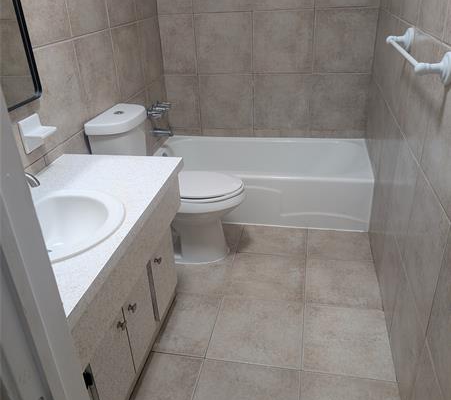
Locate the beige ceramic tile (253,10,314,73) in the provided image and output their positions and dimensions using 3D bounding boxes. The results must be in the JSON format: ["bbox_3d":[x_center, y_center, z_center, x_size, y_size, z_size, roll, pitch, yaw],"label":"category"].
[{"bbox_3d":[0.396,-1.079,2.868,0.409,0.405,0.014,3,29,11],"label":"beige ceramic tile"}]

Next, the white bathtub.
[{"bbox_3d":[0.236,-0.141,3.003,1.485,0.386,0.689,3,28,11],"label":"white bathtub"}]

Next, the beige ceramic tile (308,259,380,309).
[{"bbox_3d":[0.614,0.439,2.205,0.367,0.014,0.405,3,29,11],"label":"beige ceramic tile"}]

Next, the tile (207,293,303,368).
[{"bbox_3d":[0.153,0.606,1.935,0.409,0.014,0.405,3,29,11],"label":"tile"}]

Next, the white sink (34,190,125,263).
[{"bbox_3d":[-0.562,0.146,1.381,0.477,0.180,0.477,3,29,11],"label":"white sink"}]

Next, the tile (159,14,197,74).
[{"bbox_3d":[-0.337,-1.116,3.007,0.263,0.413,0.010,3,28,11],"label":"tile"}]

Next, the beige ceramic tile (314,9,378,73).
[{"bbox_3d":[0.794,-1.059,2.788,0.400,0.413,0.010,3,28,11],"label":"beige ceramic tile"}]

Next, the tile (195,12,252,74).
[{"bbox_3d":[-0.007,-1.100,2.943,0.409,0.413,0.010,3,28,11],"label":"tile"}]

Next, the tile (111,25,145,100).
[{"bbox_3d":[-0.588,-0.854,2.540,0.014,0.405,0.399,3,29,11],"label":"tile"}]

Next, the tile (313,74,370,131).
[{"bbox_3d":[0.806,-0.686,2.958,0.394,0.405,0.010,3,29,11],"label":"tile"}]

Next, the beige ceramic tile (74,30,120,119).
[{"bbox_3d":[-0.653,-0.654,2.180,0.010,0.413,0.398,3,29,11],"label":"beige ceramic tile"}]

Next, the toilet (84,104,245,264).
[{"bbox_3d":[-0.263,-0.063,2.329,0.739,0.856,0.405,3,29,11],"label":"toilet"}]

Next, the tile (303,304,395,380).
[{"bbox_3d":[0.541,0.629,1.870,0.371,0.010,0.401,3,29,11],"label":"tile"}]

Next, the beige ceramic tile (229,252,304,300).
[{"bbox_3d":[0.237,0.429,2.349,0.423,0.010,0.406,3,28,11],"label":"beige ceramic tile"}]

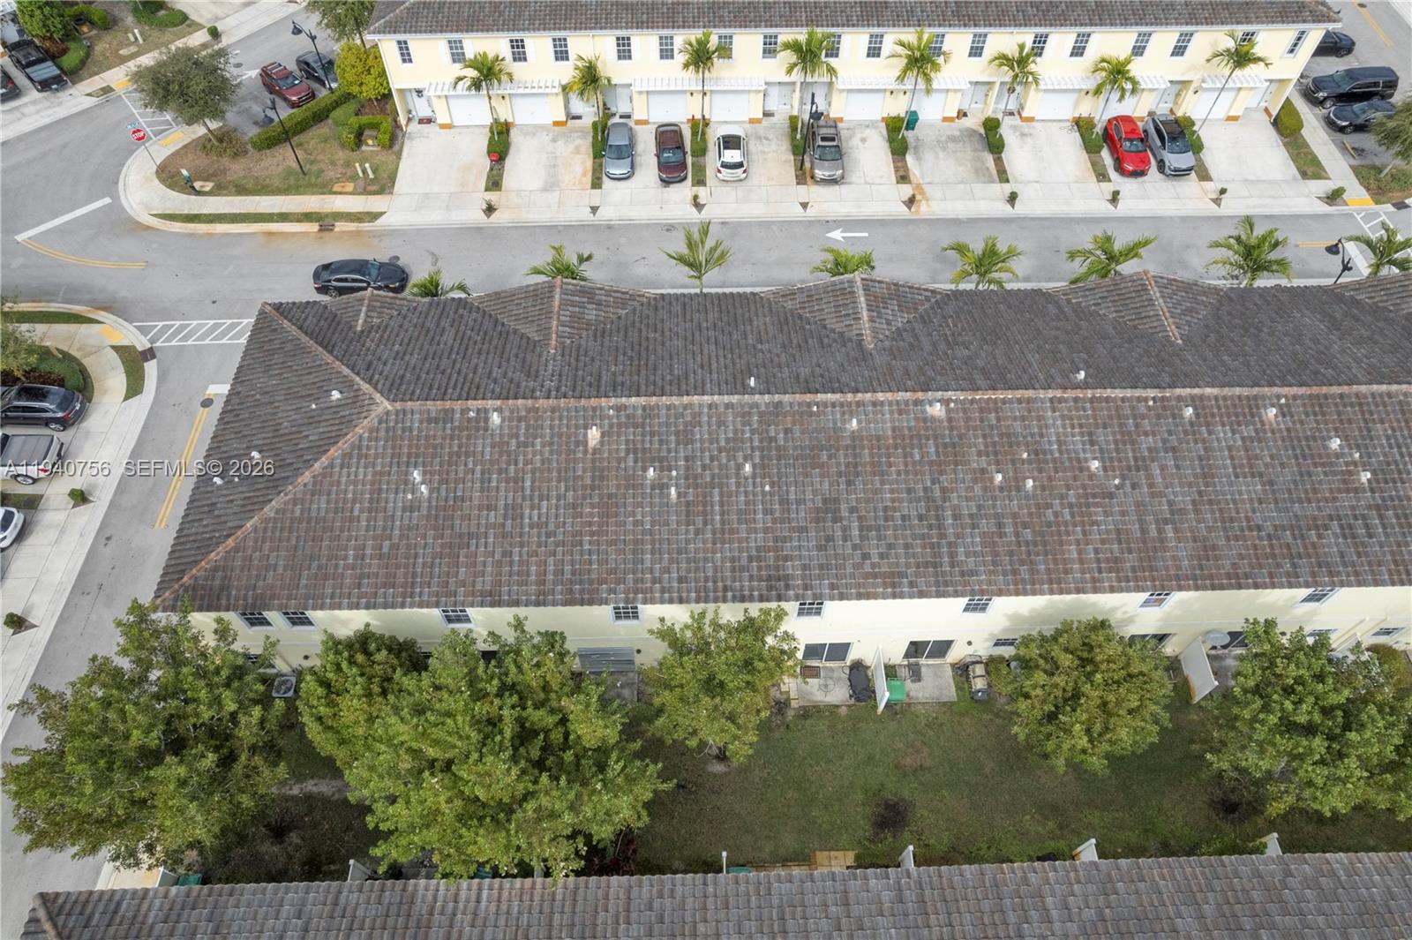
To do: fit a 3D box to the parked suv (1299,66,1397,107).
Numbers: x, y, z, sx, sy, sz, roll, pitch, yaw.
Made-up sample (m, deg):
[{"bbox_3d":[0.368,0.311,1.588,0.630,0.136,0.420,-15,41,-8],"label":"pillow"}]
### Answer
[{"bbox_3d":[42.027,-25.115,56.275,5.100,1.870,2.020,-7,56,-5],"label":"parked suv"}]

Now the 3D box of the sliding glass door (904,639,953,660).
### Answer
[{"bbox_3d":[8.799,7.110,34.049,1.830,2.050,0.100,-1,56,-1],"label":"sliding glass door"}]

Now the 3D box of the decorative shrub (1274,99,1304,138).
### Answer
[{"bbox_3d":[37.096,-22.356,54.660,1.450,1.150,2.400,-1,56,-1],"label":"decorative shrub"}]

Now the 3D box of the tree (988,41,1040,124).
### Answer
[{"bbox_3d":[17.745,-21.857,51.303,3.000,6.400,3.000,-1,56,-1],"label":"tree"}]

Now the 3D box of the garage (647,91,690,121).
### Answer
[{"bbox_3d":[-2.420,-22.873,54.156,2.440,2.100,0.150,-1,56,-1],"label":"garage"}]

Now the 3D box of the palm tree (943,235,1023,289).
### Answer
[{"bbox_3d":[12.792,-8.583,42.347,3.600,6.400,3.600,-1,56,-1],"label":"palm tree"}]

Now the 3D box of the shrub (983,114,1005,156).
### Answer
[{"bbox_3d":[18.072,-20.989,54.034,1.000,0.900,2.700,-1,56,-1],"label":"shrub"}]

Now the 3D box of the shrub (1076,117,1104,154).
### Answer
[{"bbox_3d":[23.939,-20.842,53.490,1.200,0.980,2.700,-1,57,-1],"label":"shrub"}]

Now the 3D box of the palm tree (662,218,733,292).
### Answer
[{"bbox_3d":[-0.329,-8.089,41.406,3.400,7.100,3.400,-1,57,-1],"label":"palm tree"}]

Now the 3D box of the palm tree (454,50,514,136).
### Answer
[{"bbox_3d":[-12.456,-21.533,51.044,3.500,5.900,3.500,-1,57,-1],"label":"palm tree"}]

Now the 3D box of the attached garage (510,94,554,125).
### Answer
[{"bbox_3d":[-10.918,-22.575,53.991,2.450,2.130,0.150,-1,57,-1],"label":"attached garage"}]

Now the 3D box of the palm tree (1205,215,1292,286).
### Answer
[{"bbox_3d":[24.491,-8.402,41.370,3.800,7.300,3.800,-1,56,-1],"label":"palm tree"}]

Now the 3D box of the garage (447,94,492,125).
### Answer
[{"bbox_3d":[-14.833,-22.473,53.930,2.480,2.130,0.150,-1,57,-1],"label":"garage"}]

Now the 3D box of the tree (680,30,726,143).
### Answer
[{"bbox_3d":[-0.242,-22.236,51.018,2.600,6.600,2.600,-1,56,-1],"label":"tree"}]

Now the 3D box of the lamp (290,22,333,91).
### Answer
[{"bbox_3d":[-24.250,-25.242,53.968,1.650,5.150,0.650,32,62,20],"label":"lamp"}]

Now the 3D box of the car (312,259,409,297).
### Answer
[{"bbox_3d":[-18.684,-10.477,46.541,4.980,1.460,1.850,-1,56,-1],"label":"car"}]

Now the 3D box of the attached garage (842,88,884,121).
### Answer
[{"bbox_3d":[10.037,-22.911,54.180,2.440,2.130,0.200,-1,57,-1],"label":"attached garage"}]

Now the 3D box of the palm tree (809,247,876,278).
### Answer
[{"bbox_3d":[6.246,-7.787,41.367,3.000,6.400,3.000,-1,56,-1],"label":"palm tree"}]

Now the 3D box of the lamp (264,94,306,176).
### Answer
[{"bbox_3d":[-24.371,-18.682,49.626,0.650,5.150,1.650,13,57,8],"label":"lamp"}]

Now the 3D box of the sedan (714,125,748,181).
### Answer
[{"bbox_3d":[1.506,-19.243,52.144,1.830,1.500,4.600,-1,57,-1],"label":"sedan"}]

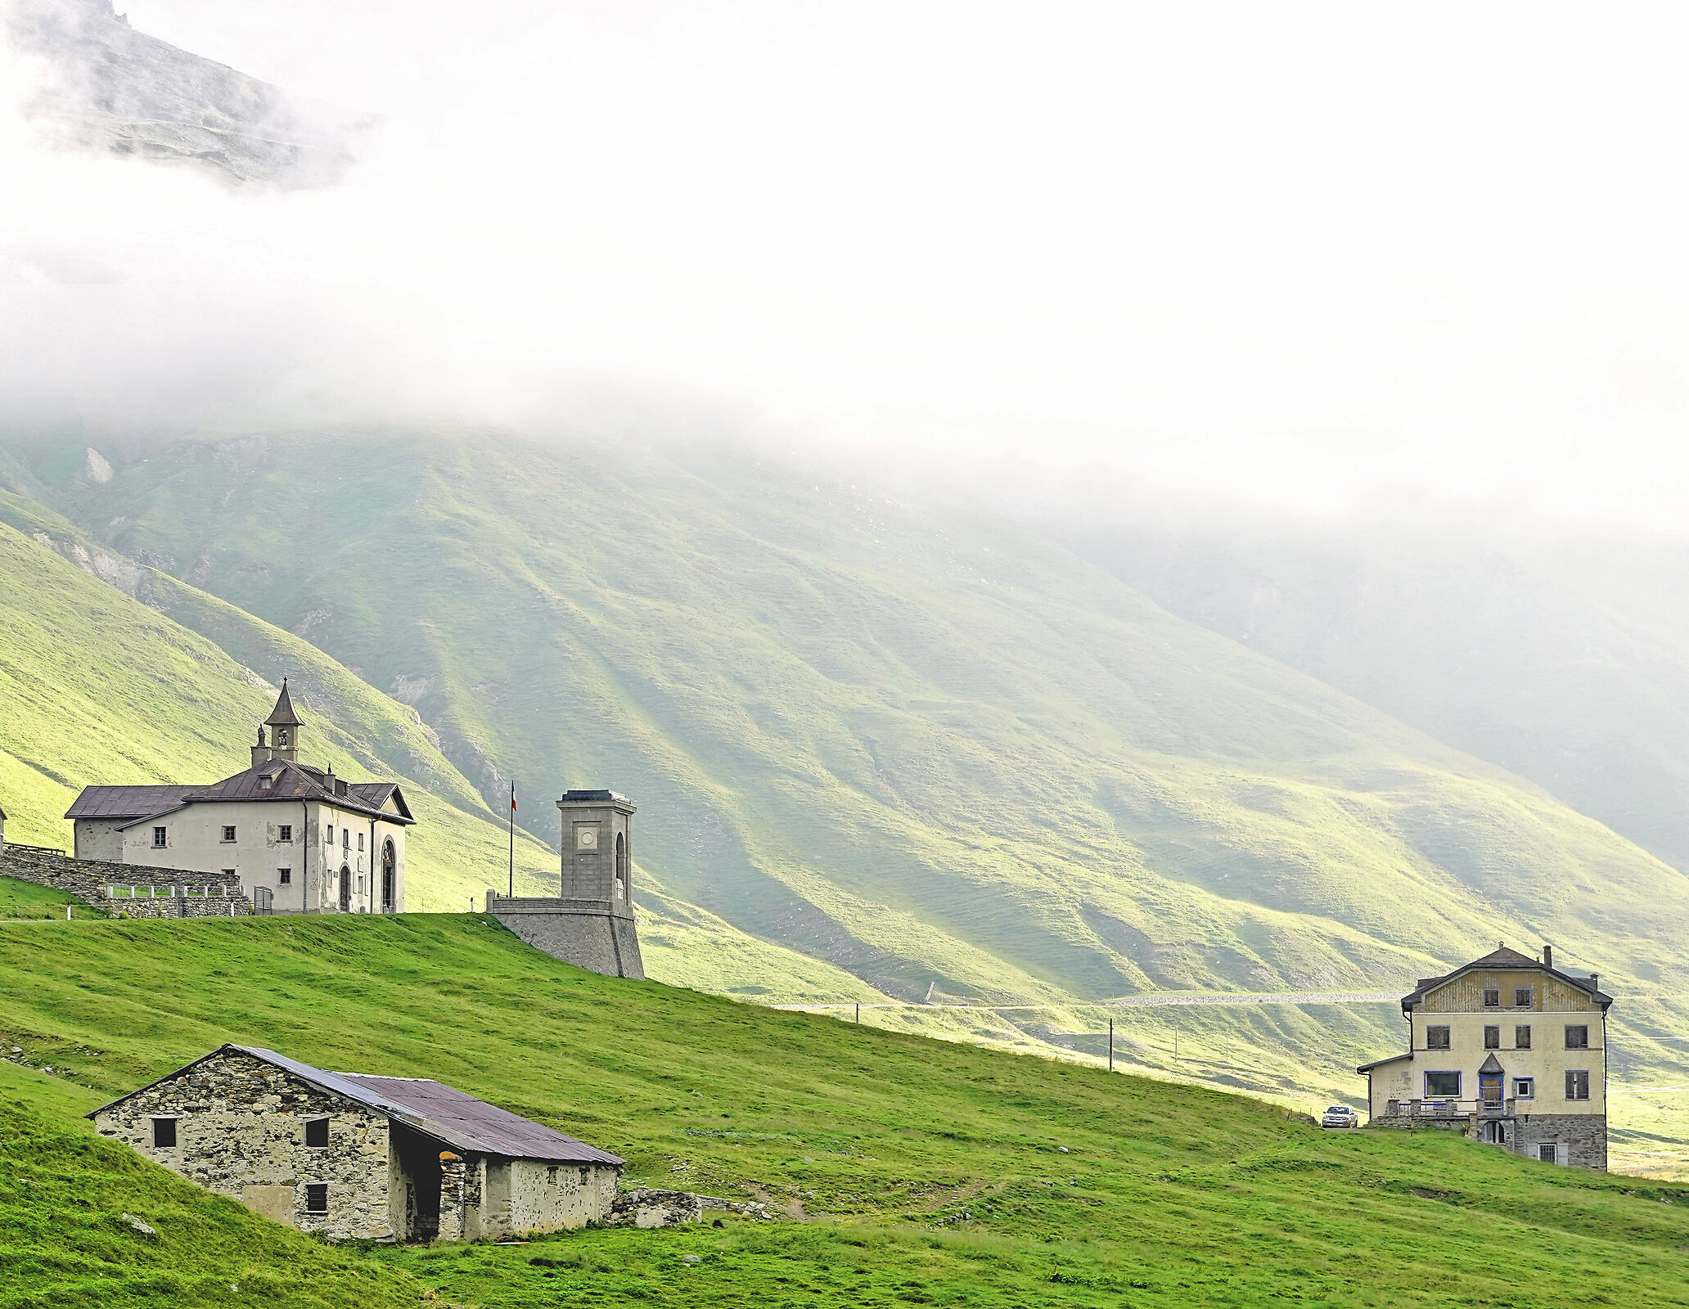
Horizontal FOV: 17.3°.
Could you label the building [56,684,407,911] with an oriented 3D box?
[{"bbox_3d":[-42.098,10.081,369.844,21.808,16.422,19.180,-1,-6,12],"label":"building"}]

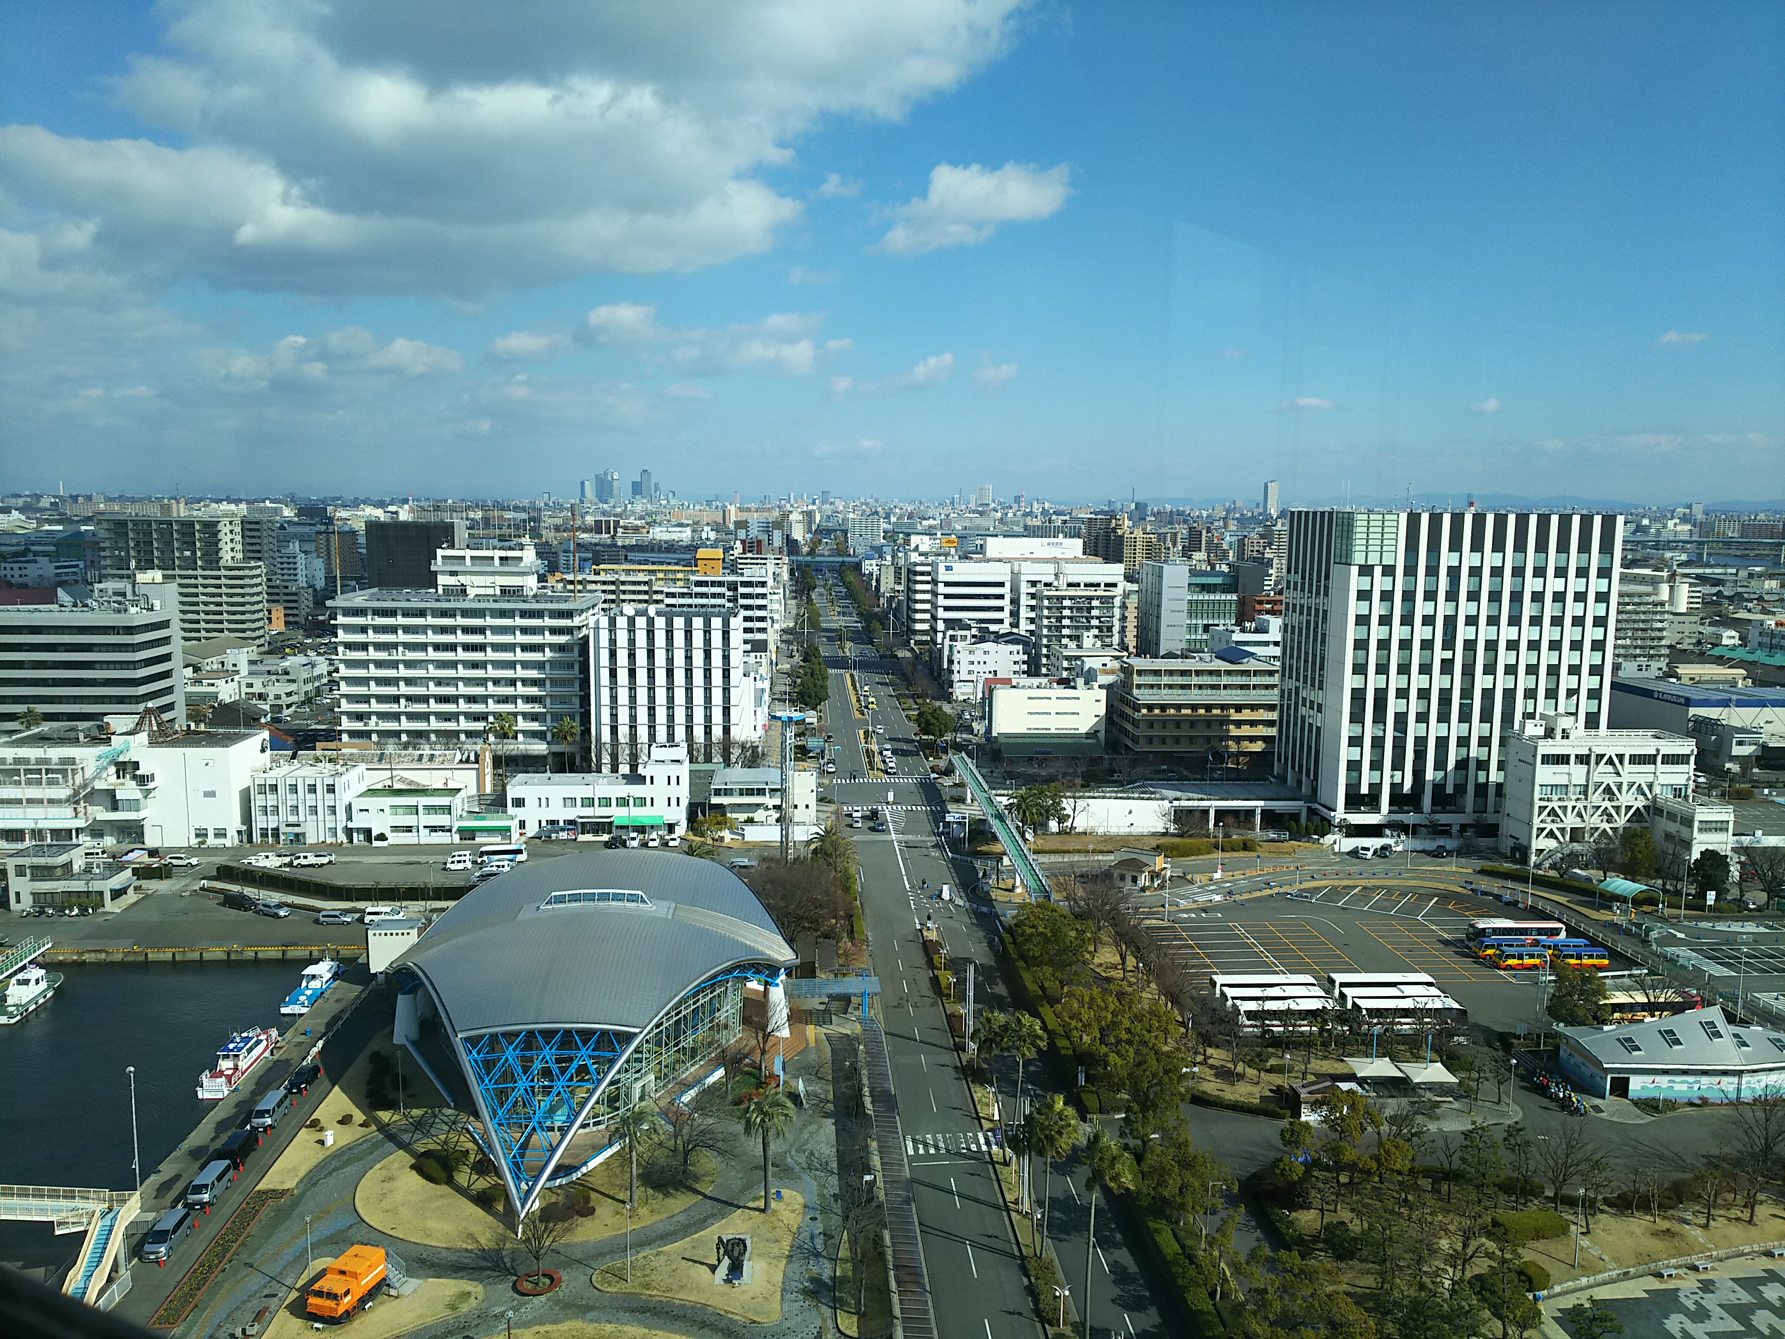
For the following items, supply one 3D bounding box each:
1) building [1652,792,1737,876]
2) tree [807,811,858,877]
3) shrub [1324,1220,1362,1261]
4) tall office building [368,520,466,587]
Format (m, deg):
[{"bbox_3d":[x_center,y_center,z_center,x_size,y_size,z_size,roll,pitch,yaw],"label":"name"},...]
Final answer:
[{"bbox_3d":[126.802,26.008,220.484,6.100,10.800,9.200,0,7,-4],"label":"building"},{"bbox_3d":[-8.400,25.800,202.000,7.200,10.300,7.200,0,7,0],"label":"tree"},{"bbox_3d":[34.503,43.743,106.650,2.850,2.900,2.850,0,7,-4],"label":"shrub"},{"bbox_3d":[-207.350,-42.100,609.750,37.800,45.000,19.000,0,7,-2],"label":"tall office building"}]

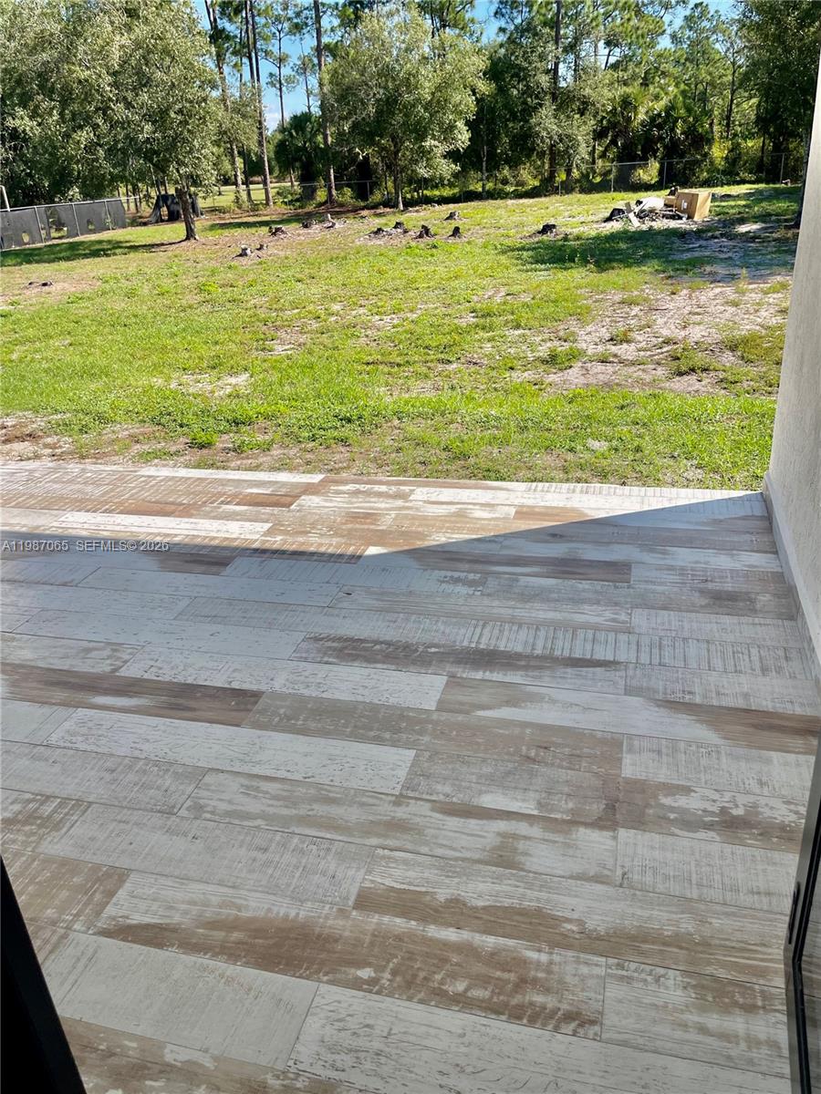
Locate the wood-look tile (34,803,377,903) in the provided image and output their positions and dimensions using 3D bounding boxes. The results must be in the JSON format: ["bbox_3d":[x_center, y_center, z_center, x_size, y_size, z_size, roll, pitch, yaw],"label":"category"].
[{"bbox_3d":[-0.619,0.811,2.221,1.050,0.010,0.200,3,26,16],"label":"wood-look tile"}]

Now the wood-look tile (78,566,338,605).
[{"bbox_3d":[-0.894,0.179,3.629,1.200,0.010,0.200,3,26,16],"label":"wood-look tile"}]

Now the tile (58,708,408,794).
[{"bbox_3d":[-0.584,0.637,2.592,1.200,0.010,0.200,3,26,16],"label":"tile"}]

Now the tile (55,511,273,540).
[{"bbox_3d":[-1.312,-0.110,4.316,1.200,0.010,0.200,3,26,16],"label":"tile"}]

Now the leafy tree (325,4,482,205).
[{"bbox_3d":[-0.255,-18.690,35.393,6.750,7.680,6.550,-3,25,1],"label":"leafy tree"}]

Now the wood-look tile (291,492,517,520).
[{"bbox_3d":[-0.046,-0.209,4.345,1.200,0.010,0.200,3,26,16],"label":"wood-look tile"}]

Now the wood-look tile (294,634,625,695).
[{"bbox_3d":[0.157,0.418,2.957,1.200,0.010,0.200,3,26,16],"label":"wood-look tile"}]

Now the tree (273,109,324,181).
[{"bbox_3d":[-6.877,-24.489,51.015,3.280,4.710,3.280,-6,25,-5],"label":"tree"}]

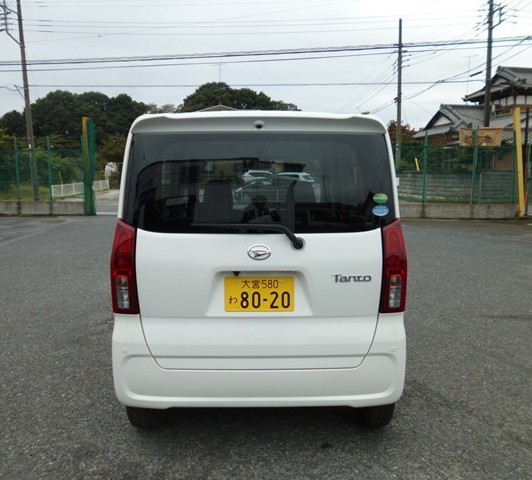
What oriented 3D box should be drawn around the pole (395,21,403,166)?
[{"bbox_3d":[8.250,-7.720,27.500,0.330,11.400,0.330,0,7,0],"label":"pole"}]

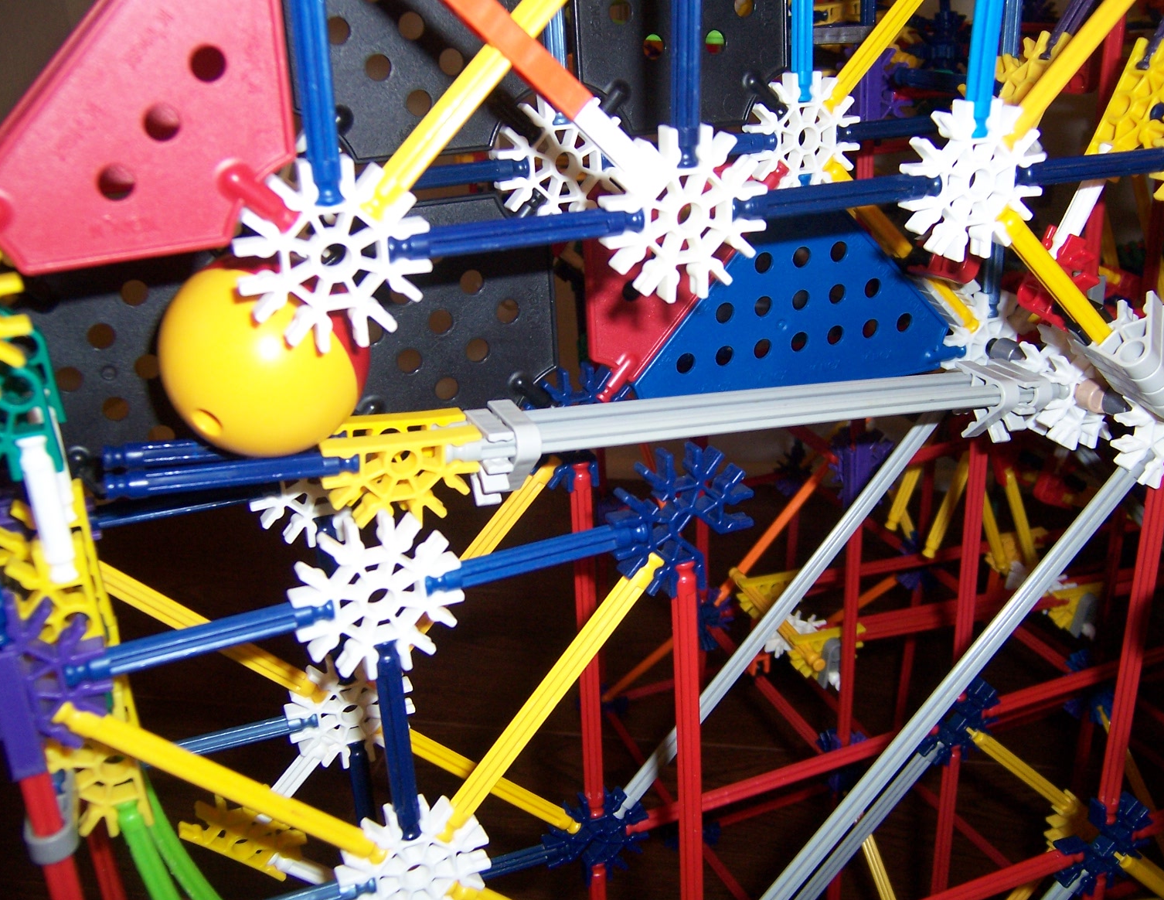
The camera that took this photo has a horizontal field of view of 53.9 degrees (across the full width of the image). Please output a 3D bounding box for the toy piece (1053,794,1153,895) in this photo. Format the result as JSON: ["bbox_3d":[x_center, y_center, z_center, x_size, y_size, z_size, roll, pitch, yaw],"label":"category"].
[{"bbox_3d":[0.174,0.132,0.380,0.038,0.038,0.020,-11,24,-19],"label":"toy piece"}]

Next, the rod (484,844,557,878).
[{"bbox_3d":[-0.029,0.142,0.384,0.054,0.006,0.006,-11,24,-19],"label":"rod"}]

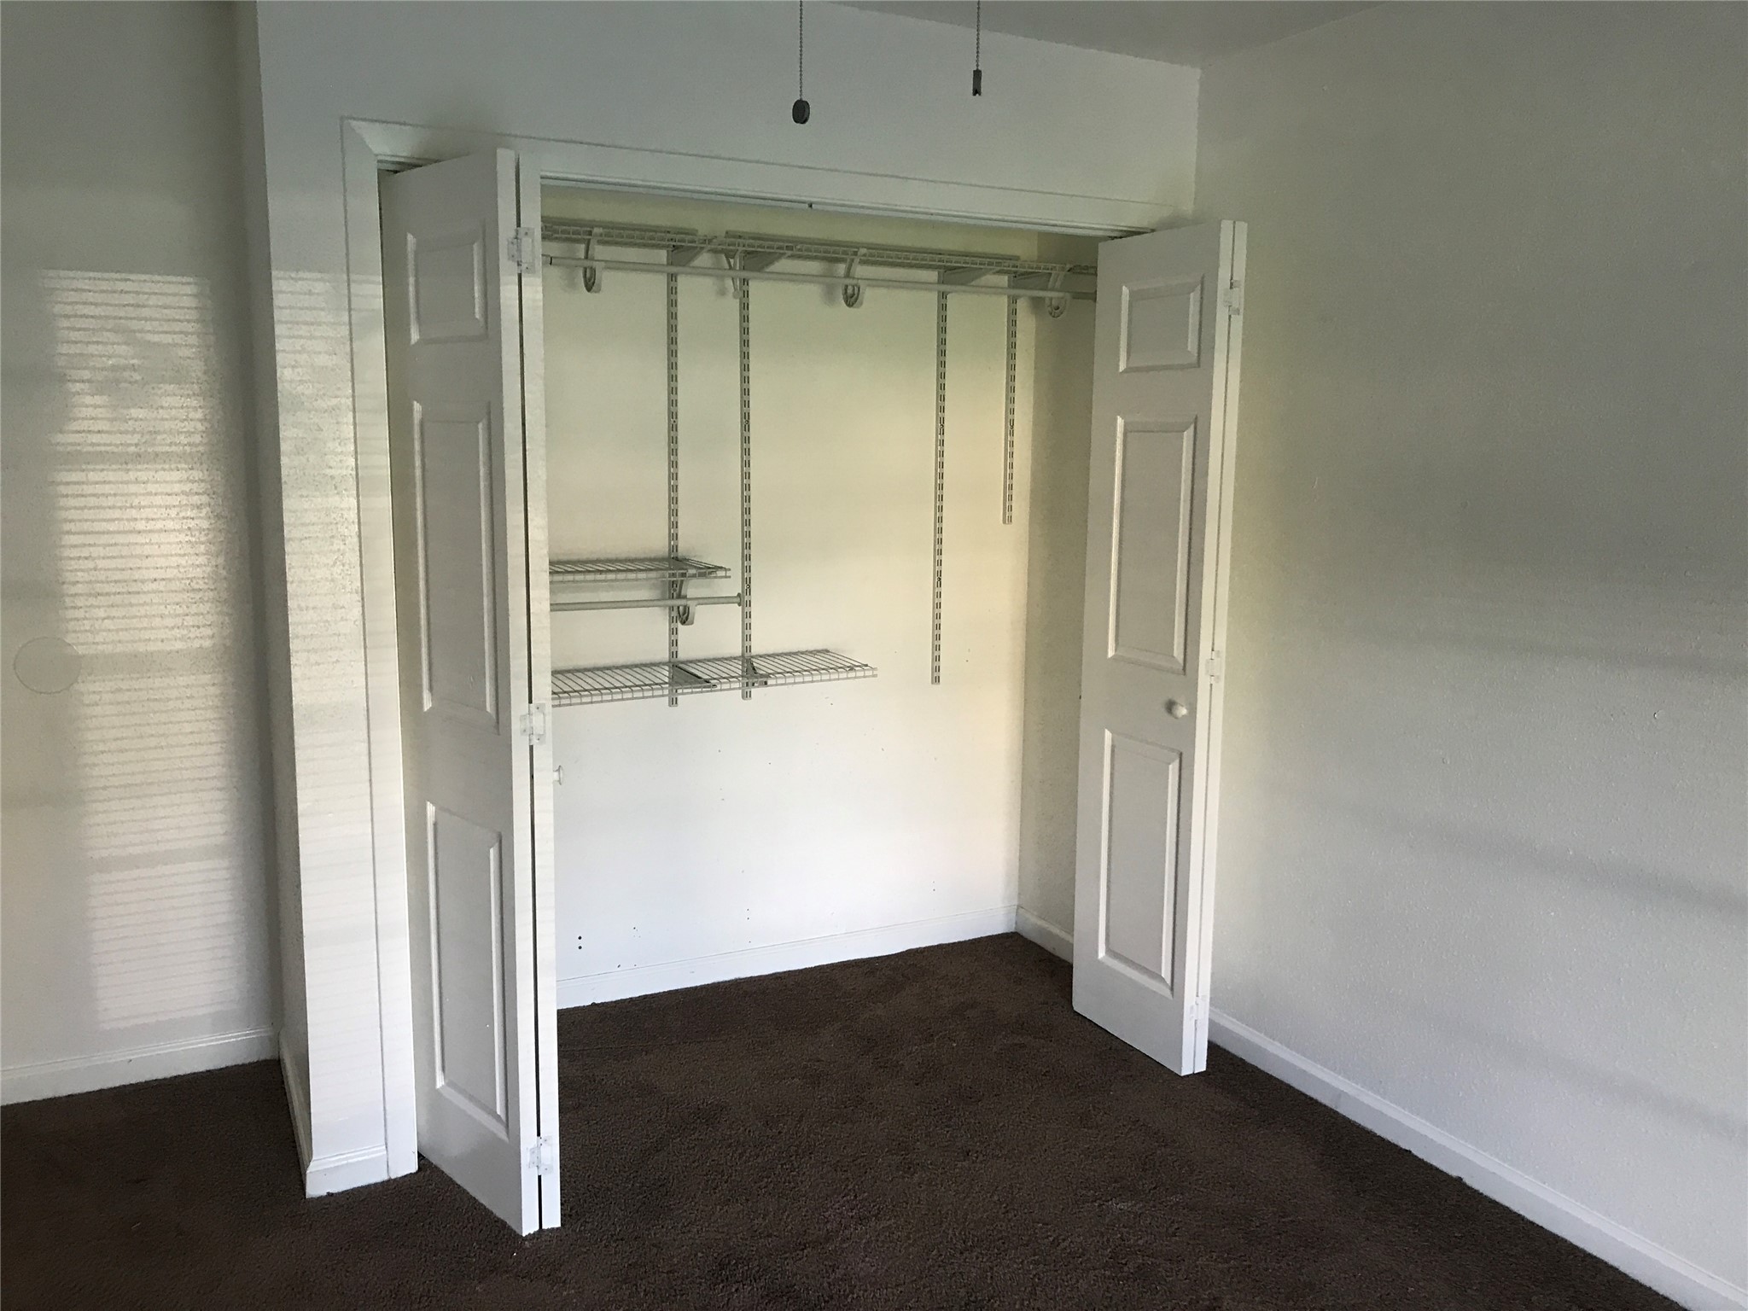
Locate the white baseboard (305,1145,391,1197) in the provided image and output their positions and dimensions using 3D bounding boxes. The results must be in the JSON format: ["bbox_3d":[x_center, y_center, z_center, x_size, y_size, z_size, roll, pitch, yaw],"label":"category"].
[{"bbox_3d":[-1.079,1.056,2.901,0.164,0.072,0.018,-4,10,-27],"label":"white baseboard"}]

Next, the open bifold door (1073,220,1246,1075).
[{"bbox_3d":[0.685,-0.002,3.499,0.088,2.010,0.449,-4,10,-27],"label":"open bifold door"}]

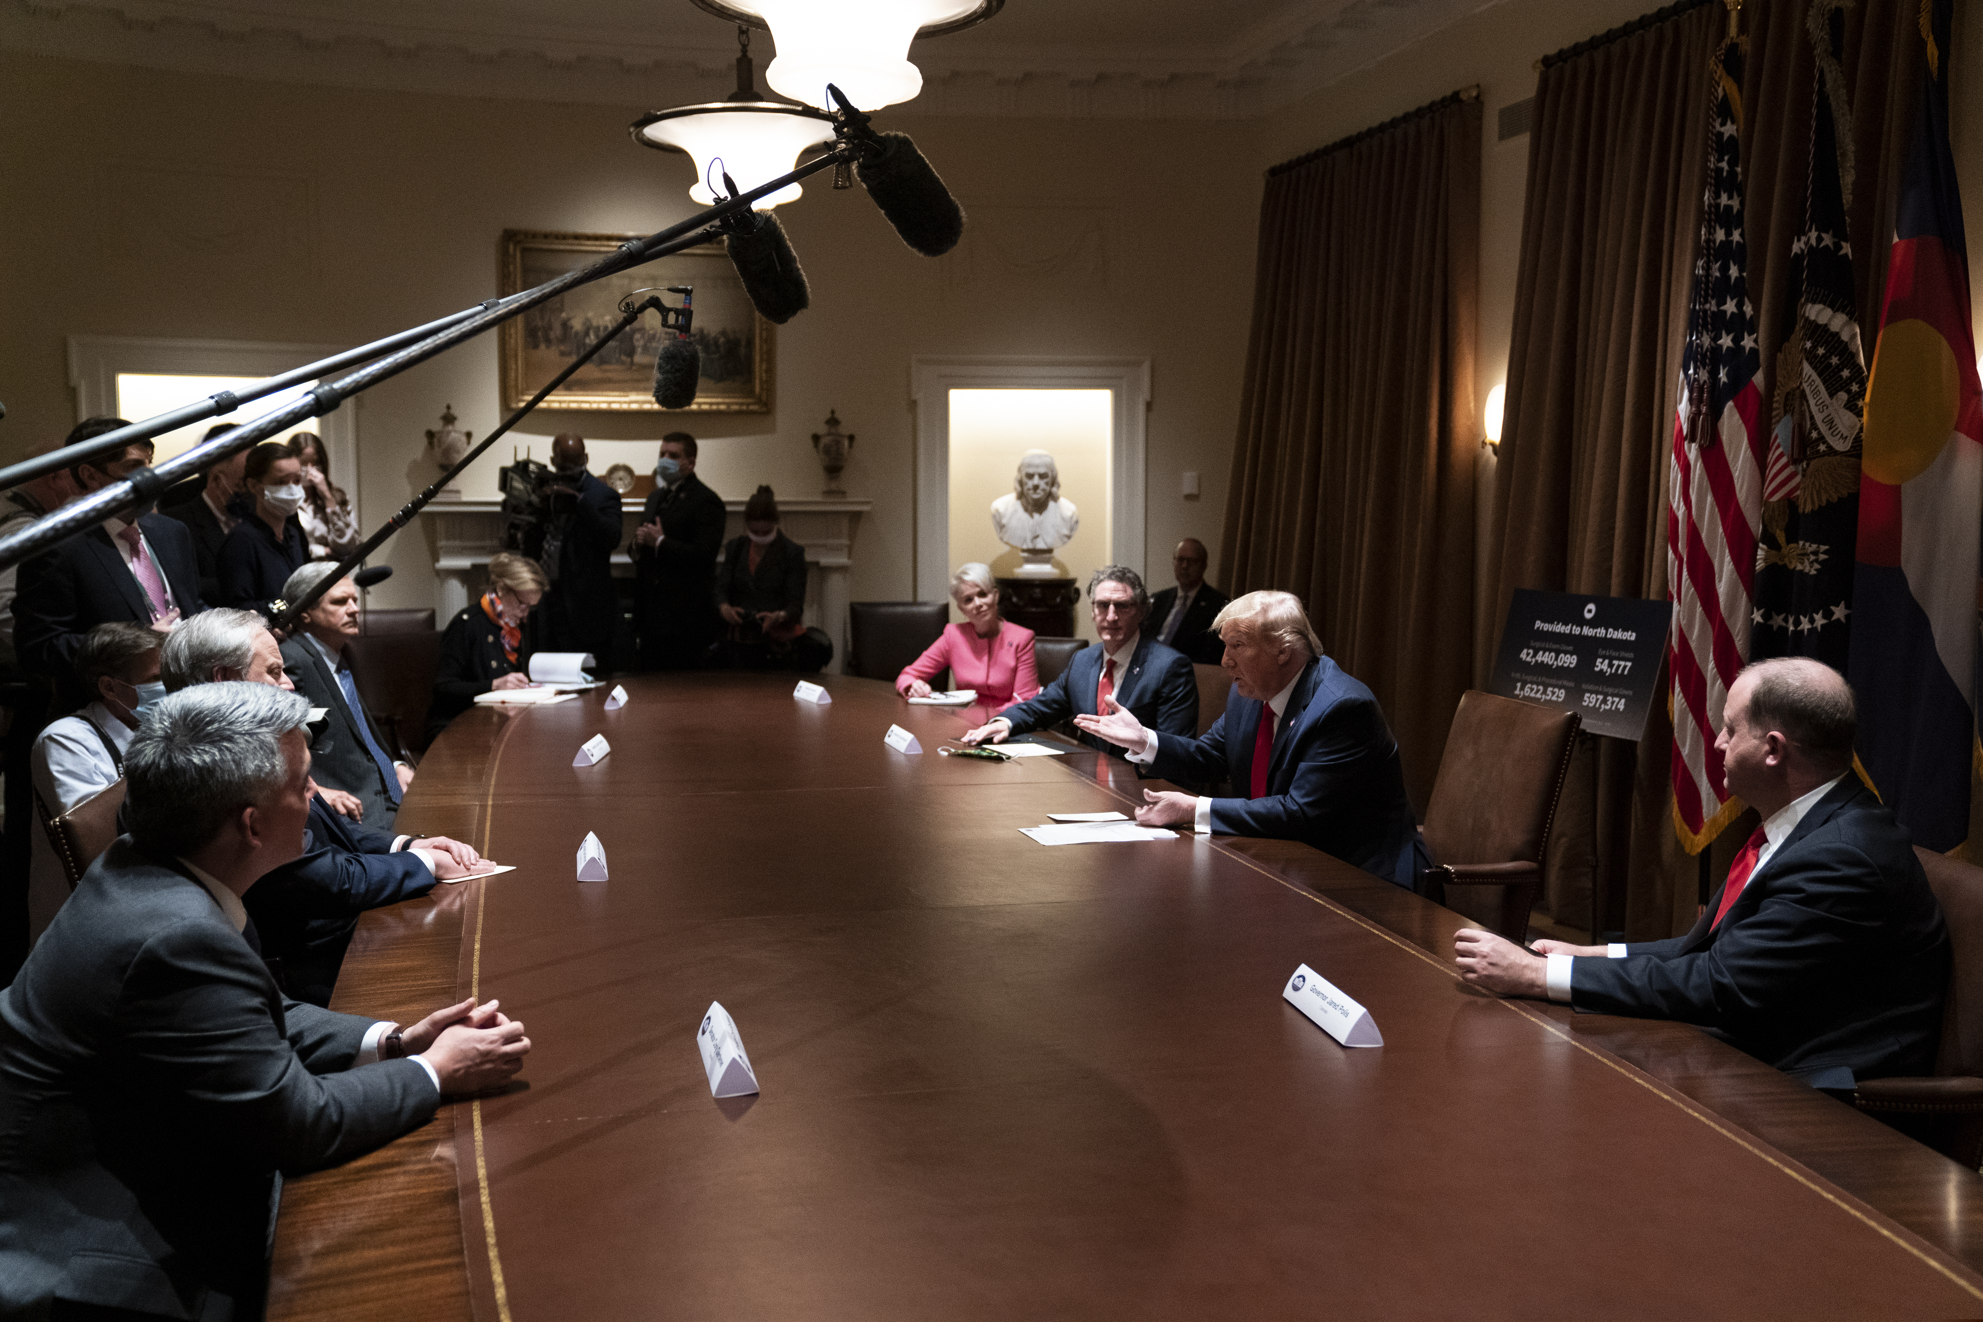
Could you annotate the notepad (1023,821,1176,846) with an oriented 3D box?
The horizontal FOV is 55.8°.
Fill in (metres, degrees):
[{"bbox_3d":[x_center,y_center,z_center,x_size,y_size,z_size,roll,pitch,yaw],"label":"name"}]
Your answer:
[{"bbox_3d":[0.266,0.418,4.586,0.345,0.012,0.225,-1,6,-14],"label":"notepad"}]

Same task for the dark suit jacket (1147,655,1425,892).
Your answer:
[{"bbox_3d":[0.781,0.302,4.700,0.640,0.630,0.590,-3,7,-23],"label":"dark suit jacket"}]

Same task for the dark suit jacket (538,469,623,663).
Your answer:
[{"bbox_3d":[-1.900,-0.436,8.600,0.500,0.830,0.400,1,6,11],"label":"dark suit jacket"}]

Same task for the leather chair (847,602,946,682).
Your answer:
[{"bbox_3d":[-0.395,0.289,8.091,0.600,1.060,0.640,0,6,-3],"label":"leather chair"}]

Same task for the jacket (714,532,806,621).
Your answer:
[{"bbox_3d":[-1.064,-0.377,8.757,0.440,0.500,0.340,1,6,6],"label":"jacket"}]

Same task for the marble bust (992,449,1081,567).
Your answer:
[{"bbox_3d":[0.238,-0.852,10.450,0.490,0.620,0.320,-1,6,-9],"label":"marble bust"}]

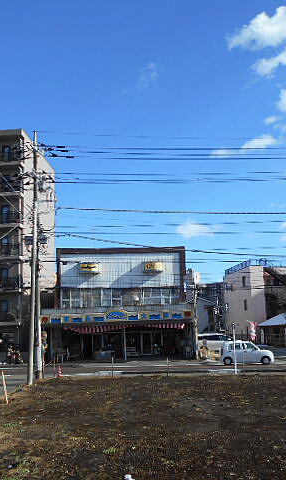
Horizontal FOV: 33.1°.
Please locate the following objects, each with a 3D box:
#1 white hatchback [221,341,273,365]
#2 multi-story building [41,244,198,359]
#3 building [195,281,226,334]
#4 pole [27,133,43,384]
[{"bbox_3d":[6.779,7.366,31.573,3.400,1.500,1.480,-2,-9,5],"label":"white hatchback"},{"bbox_3d":[-1.444,5.387,40.025,11.300,8.500,10.000,-2,-9,5],"label":"multi-story building"},{"bbox_3d":[18.239,17.009,126.802,12.000,12.000,10.000,-2,-9,5],"label":"building"},{"bbox_3d":[-5.695,0.695,25.236,0.380,13.300,0.380,-2,-9,5],"label":"pole"}]

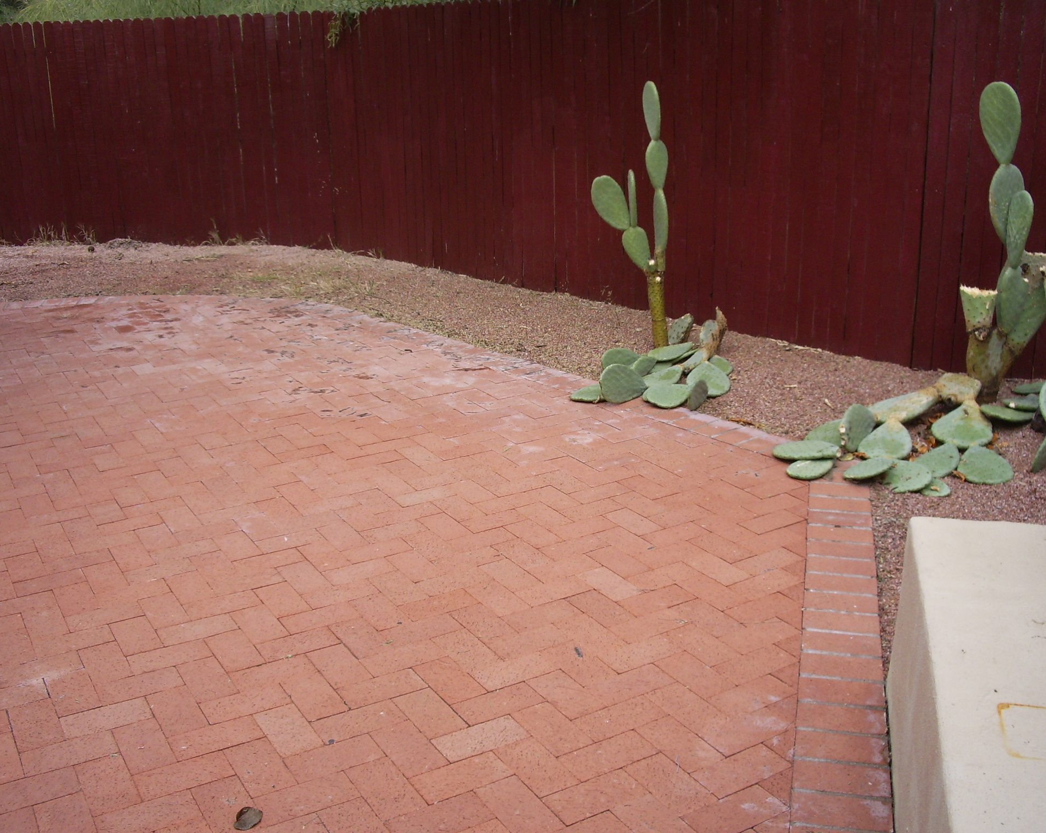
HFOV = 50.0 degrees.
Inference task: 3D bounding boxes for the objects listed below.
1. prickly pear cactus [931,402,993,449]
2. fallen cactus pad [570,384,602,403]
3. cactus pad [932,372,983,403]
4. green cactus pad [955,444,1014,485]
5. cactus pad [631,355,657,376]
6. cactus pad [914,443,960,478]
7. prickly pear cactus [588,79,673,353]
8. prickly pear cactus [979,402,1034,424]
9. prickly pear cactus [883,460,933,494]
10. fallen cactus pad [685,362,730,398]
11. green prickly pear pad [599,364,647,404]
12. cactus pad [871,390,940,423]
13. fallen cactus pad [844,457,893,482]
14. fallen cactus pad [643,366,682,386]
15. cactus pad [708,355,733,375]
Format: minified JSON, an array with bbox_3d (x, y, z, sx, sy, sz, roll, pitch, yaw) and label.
[{"bbox_3d":[1.613,0.032,4.120,0.210,0.040,0.250,7,40,23],"label":"prickly pear cactus"},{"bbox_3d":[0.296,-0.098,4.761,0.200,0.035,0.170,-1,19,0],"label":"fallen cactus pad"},{"bbox_3d":[1.771,-0.112,4.566,0.195,0.120,0.130,-1,18,0],"label":"cactus pad"},{"bbox_3d":[1.593,0.173,3.863,0.195,0.060,0.230,-5,18,-12],"label":"green cactus pad"},{"bbox_3d":[0.526,-0.214,4.937,0.150,0.100,0.035,-36,-18,-3],"label":"cactus pad"},{"bbox_3d":[1.438,0.162,3.888,0.220,0.060,0.145,-16,23,-38],"label":"cactus pad"},{"bbox_3d":[0.505,-0.919,5.268,0.350,1.280,0.220,-1,18,0],"label":"prickly pear cactus"},{"bbox_3d":[1.893,-0.004,4.395,0.225,0.050,0.140,7,20,24],"label":"prickly pear cactus"},{"bbox_3d":[1.296,0.203,3.782,0.170,0.035,0.230,6,22,21],"label":"prickly pear cactus"},{"bbox_3d":[0.796,-0.158,4.812,0.180,0.035,0.240,-1,39,0],"label":"fallen cactus pad"},{"bbox_3d":[0.424,-0.136,4.709,0.200,0.170,0.040,2,-6,5],"label":"green prickly pear pad"},{"bbox_3d":[1.471,-0.038,4.322,0.290,0.050,0.120,-20,23,-12],"label":"cactus pad"},{"bbox_3d":[1.193,0.181,3.874,0.155,0.042,0.245,2,17,41],"label":"fallen cactus pad"},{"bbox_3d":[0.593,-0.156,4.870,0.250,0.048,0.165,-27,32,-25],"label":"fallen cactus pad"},{"bbox_3d":[0.904,-0.240,5.155,0.125,0.045,0.190,-5,18,-11],"label":"cactus pad"}]

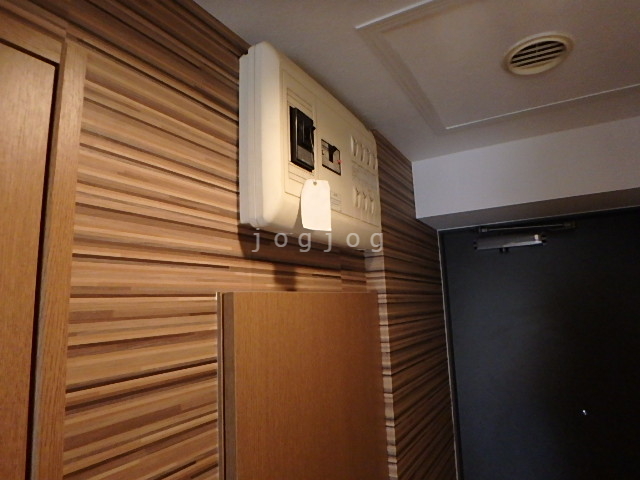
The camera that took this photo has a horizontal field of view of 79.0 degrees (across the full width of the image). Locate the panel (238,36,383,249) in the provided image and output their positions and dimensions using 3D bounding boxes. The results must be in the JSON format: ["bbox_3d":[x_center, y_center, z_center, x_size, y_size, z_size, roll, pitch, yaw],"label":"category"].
[{"bbox_3d":[0.013,-0.156,0.841,0.088,0.320,0.440,-7,-10,31],"label":"panel"}]

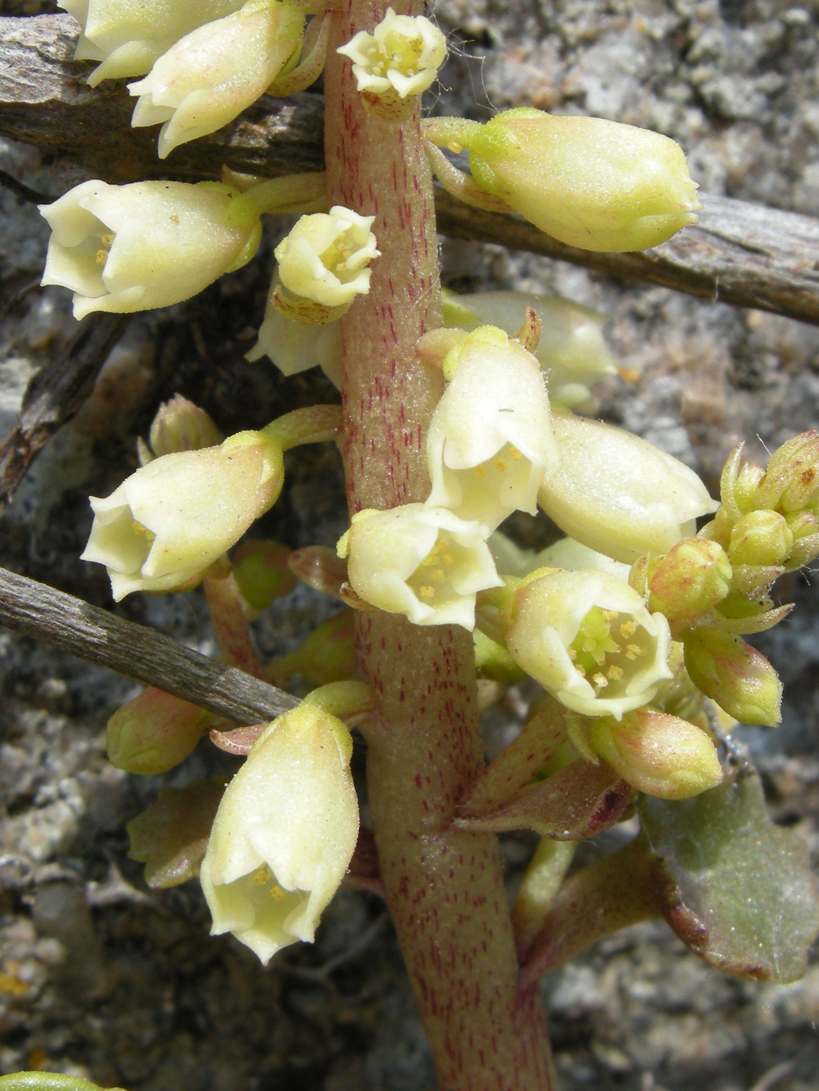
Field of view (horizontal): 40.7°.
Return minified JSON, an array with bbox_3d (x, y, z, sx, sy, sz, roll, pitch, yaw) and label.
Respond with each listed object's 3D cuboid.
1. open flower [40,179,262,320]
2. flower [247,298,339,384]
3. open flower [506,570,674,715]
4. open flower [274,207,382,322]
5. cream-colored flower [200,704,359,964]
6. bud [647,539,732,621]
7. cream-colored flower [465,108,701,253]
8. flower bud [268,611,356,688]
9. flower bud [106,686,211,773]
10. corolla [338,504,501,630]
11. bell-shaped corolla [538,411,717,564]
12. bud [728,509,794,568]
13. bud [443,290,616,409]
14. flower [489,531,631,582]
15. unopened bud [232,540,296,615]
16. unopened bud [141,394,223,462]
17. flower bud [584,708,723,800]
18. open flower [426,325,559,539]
[{"bbox_3d":[-0.010,-0.012,0.044,0.008,0.005,0.005,-16,19,-25],"label":"open flower"},{"bbox_3d":[-0.004,-0.010,0.049,0.004,0.007,0.004,1,16,-42],"label":"flower"},{"bbox_3d":[0.006,0.003,0.043,0.005,0.005,0.007,-7,13,-17],"label":"open flower"},{"bbox_3d":[-0.004,-0.011,0.043,0.004,0.004,0.005,-13,4,-29],"label":"open flower"},{"bbox_3d":[-0.005,0.011,0.043,0.005,0.005,0.010,3,54,21],"label":"cream-colored flower"},{"bbox_3d":[0.011,0.001,0.043,0.003,0.003,0.004,-18,-9,-44],"label":"bud"},{"bbox_3d":[0.007,-0.015,0.045,0.009,0.005,0.005,16,24,5],"label":"cream-colored flower"},{"bbox_3d":[-0.003,0.005,0.051,0.005,0.003,0.003,-28,21,6],"label":"flower bud"},{"bbox_3d":[-0.011,0.008,0.049,0.005,0.003,0.003,-31,22,-12],"label":"flower bud"},{"bbox_3d":[0.000,0.001,0.043,0.004,0.004,0.007,-15,17,-33],"label":"corolla"},{"bbox_3d":[0.008,-0.003,0.046,0.008,0.005,0.005,26,13,-7],"label":"bell-shaped corolla"},{"bbox_3d":[0.014,0.000,0.044,0.002,0.002,0.003,-16,-4,-41],"label":"bud"},{"bbox_3d":[0.005,-0.009,0.051,0.008,0.004,0.004,15,9,-18],"label":"bud"},{"bbox_3d":[0.007,0.002,0.050,0.008,0.005,0.005,28,6,-18],"label":"flower"},{"bbox_3d":[-0.007,0.001,0.051,0.003,0.004,0.003,33,36,28],"label":"unopened bud"},{"bbox_3d":[-0.010,-0.005,0.050,0.004,0.004,0.004,-1,16,42],"label":"unopened bud"},{"bbox_3d":[0.010,0.008,0.045,0.006,0.003,0.003,23,28,18],"label":"flower bud"},{"bbox_3d":[0.003,-0.005,0.043,0.005,0.005,0.009,-1,55,-1],"label":"open flower"}]

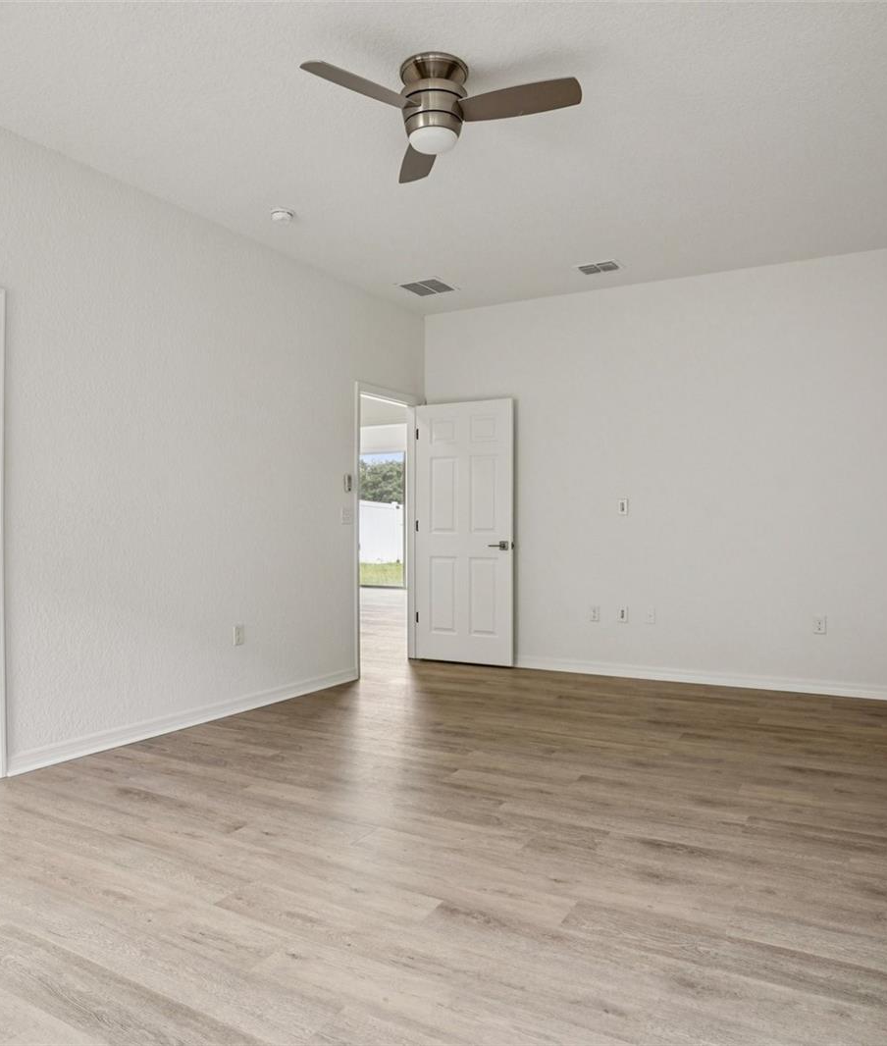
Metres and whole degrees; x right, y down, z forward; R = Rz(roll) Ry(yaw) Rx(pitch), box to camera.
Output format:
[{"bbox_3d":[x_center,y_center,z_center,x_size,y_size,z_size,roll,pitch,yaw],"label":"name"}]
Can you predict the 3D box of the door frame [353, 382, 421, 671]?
[{"bbox_3d":[-0.443,0.059,5.716,0.140,2.130,0.872,0,-1,31],"label":"door frame"}]

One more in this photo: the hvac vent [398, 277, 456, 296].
[{"bbox_3d":[-0.113,-1.694,5.369,0.320,0.030,0.320,0,-1,31],"label":"hvac vent"}]

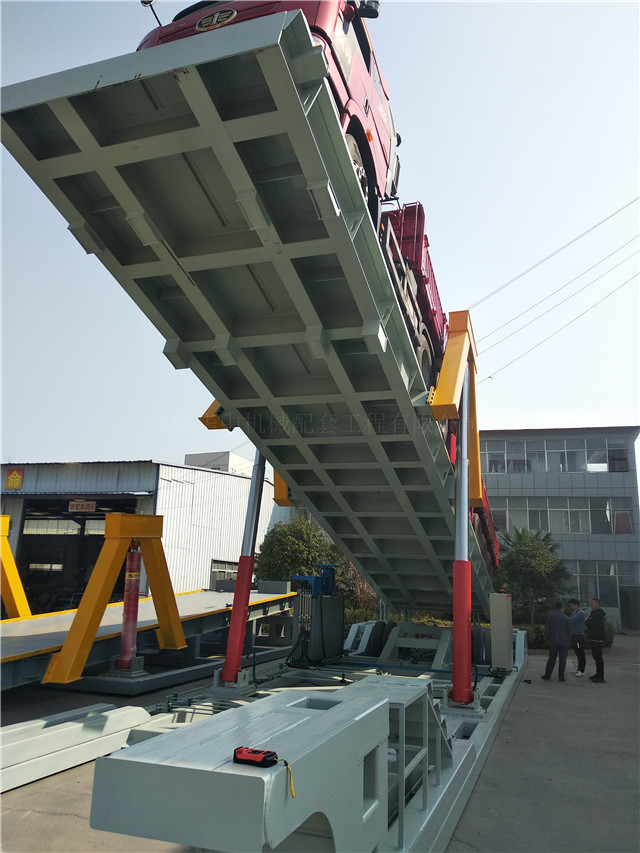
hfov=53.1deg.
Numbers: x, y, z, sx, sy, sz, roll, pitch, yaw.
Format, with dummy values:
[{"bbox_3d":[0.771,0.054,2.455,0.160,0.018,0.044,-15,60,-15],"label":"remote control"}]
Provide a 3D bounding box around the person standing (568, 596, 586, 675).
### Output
[{"bbox_3d":[6.026,4.972,15.159,0.450,1.740,0.480,3,-14,-2],"label":"person standing"}]

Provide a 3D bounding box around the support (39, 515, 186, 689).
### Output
[{"bbox_3d":[-3.299,2.826,11.214,0.400,2.500,3.550,-3,-10,19],"label":"support"}]

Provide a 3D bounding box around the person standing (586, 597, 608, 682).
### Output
[{"bbox_3d":[6.150,4.768,14.368,0.440,1.760,0.500,2,-14,2],"label":"person standing"}]

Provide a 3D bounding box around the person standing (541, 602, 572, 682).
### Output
[{"bbox_3d":[5.192,4.740,14.190,0.580,1.660,0.360,-6,-16,30],"label":"person standing"}]

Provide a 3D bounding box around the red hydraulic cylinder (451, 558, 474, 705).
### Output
[{"bbox_3d":[1.997,2.861,9.064,0.310,1.930,0.280,-3,-23,19],"label":"red hydraulic cylinder"}]

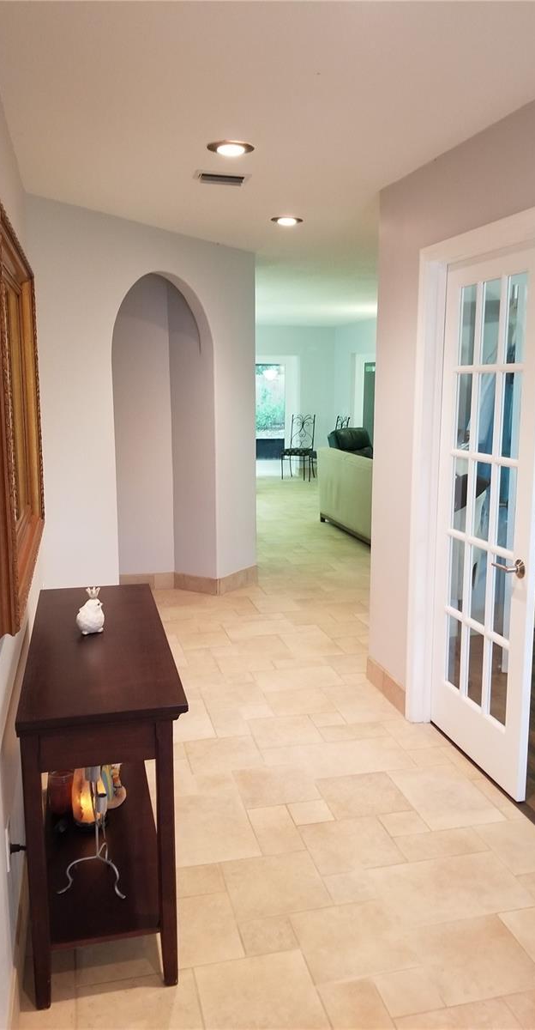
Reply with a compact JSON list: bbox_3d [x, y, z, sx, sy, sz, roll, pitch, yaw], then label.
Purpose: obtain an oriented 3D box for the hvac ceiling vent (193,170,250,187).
[{"bbox_3d":[-0.208,-1.471,3.399,0.250,0.030,0.165,-3,10,-13],"label":"hvac ceiling vent"}]

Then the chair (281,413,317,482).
[{"bbox_3d":[0.497,-1.067,12.252,0.430,1.000,0.490,4,11,20],"label":"chair"}]

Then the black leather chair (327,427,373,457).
[{"bbox_3d":[1.296,-0.585,9.650,0.820,0.950,0.900,-8,13,-38],"label":"black leather chair"}]

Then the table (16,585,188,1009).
[{"bbox_3d":[-0.537,0.766,2.531,0.412,0.775,1.200,-3,10,-13],"label":"table"}]

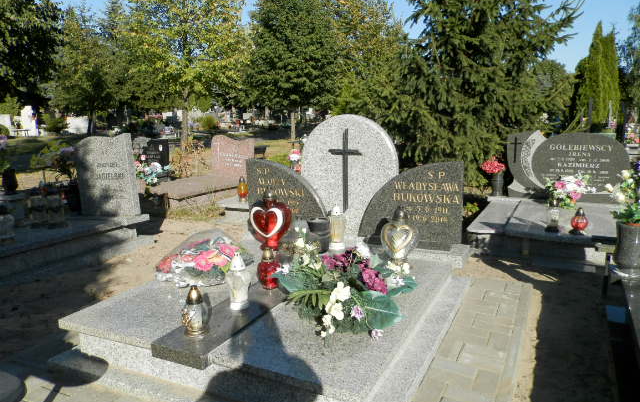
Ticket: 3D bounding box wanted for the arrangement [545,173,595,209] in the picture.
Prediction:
[{"bbox_3d":[2.321,-0.088,4.300,0.440,0.350,0.360,2,11,27],"label":"arrangement"}]

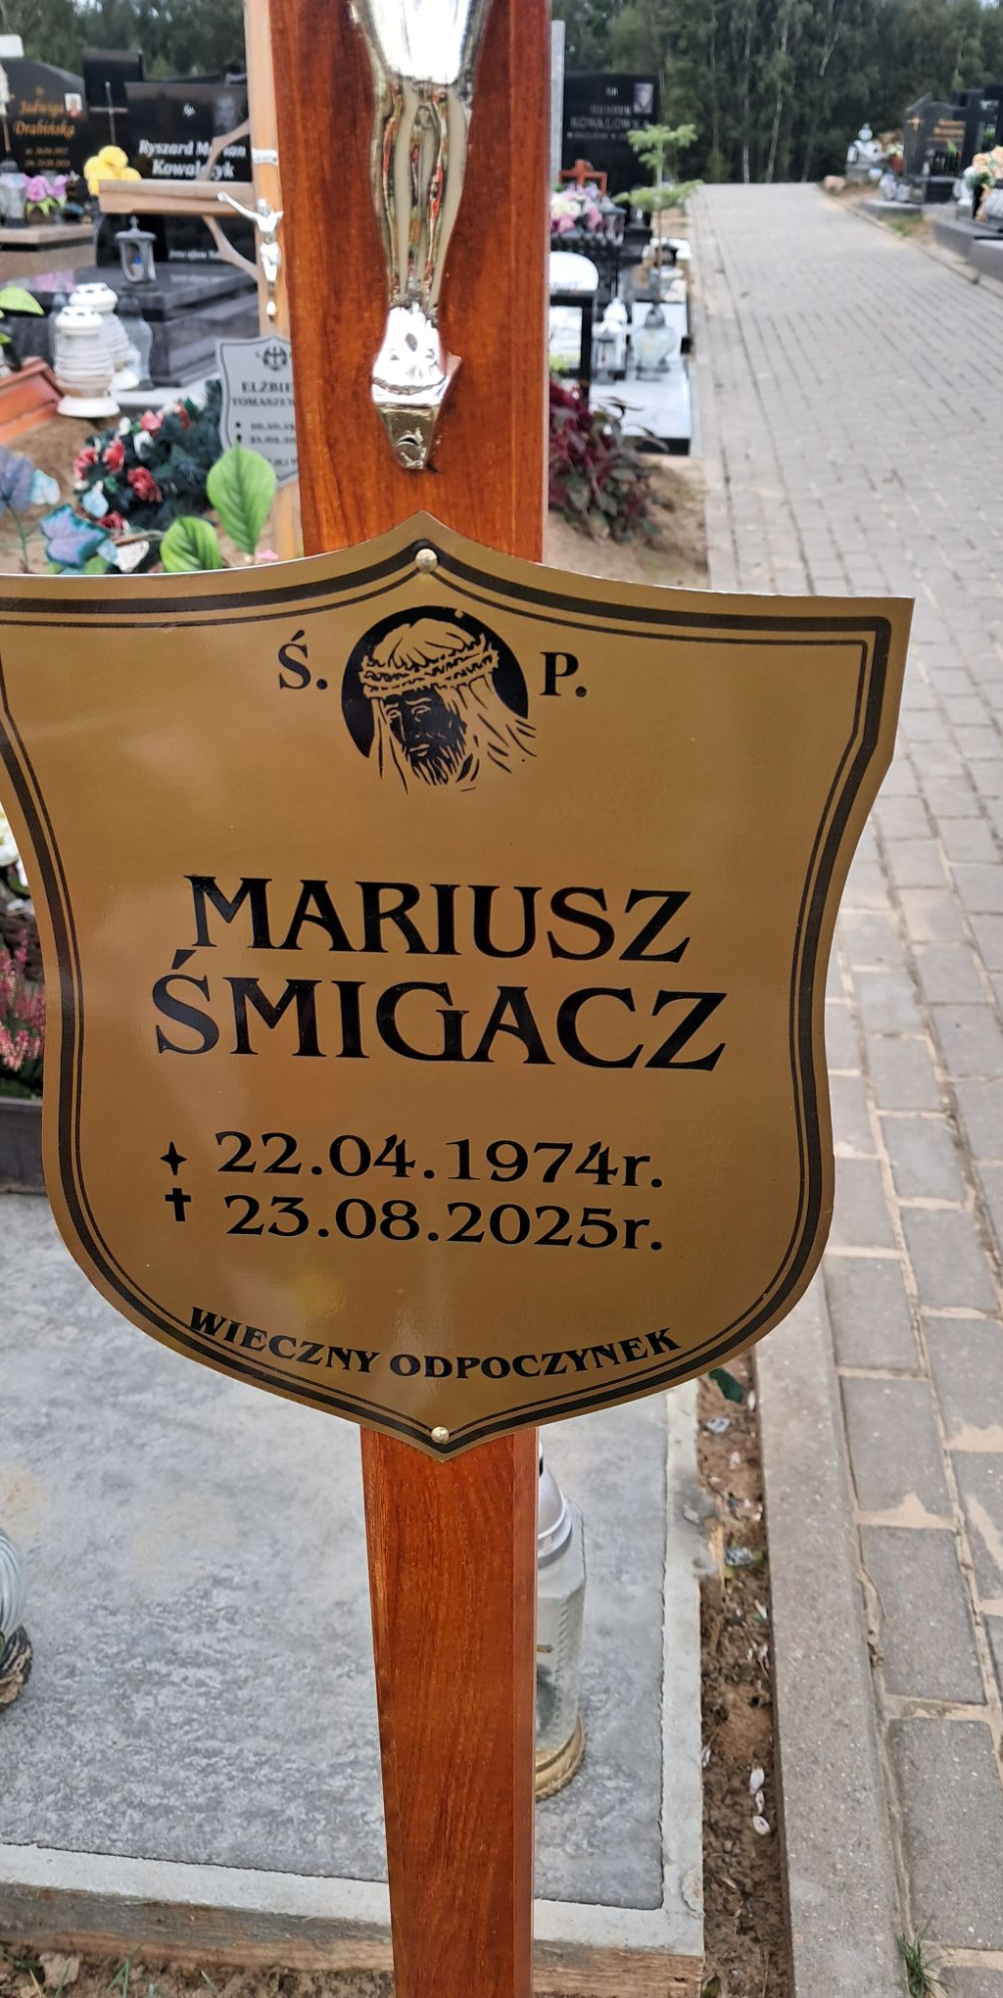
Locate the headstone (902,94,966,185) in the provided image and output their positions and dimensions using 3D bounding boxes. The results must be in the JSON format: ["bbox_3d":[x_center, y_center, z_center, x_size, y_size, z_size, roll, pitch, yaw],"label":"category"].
[{"bbox_3d":[5.266,-10.276,18.636,0.800,0.940,0.140,2,29,5],"label":"headstone"}]

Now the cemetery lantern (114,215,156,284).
[{"bbox_3d":[-1.843,-3.778,7.882,0.200,0.340,0.200,2,29,5],"label":"cemetery lantern"}]

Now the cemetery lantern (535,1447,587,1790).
[{"bbox_3d":[0.005,0.462,1.205,0.120,0.330,0.120,2,29,5],"label":"cemetery lantern"}]

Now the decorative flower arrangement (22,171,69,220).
[{"bbox_3d":[-2.581,-4.540,8.809,0.260,0.270,0.220,2,29,5],"label":"decorative flower arrangement"}]

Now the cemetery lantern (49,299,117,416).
[{"bbox_3d":[-1.795,-2.731,6.674,0.260,0.420,0.260,2,29,5],"label":"cemetery lantern"}]

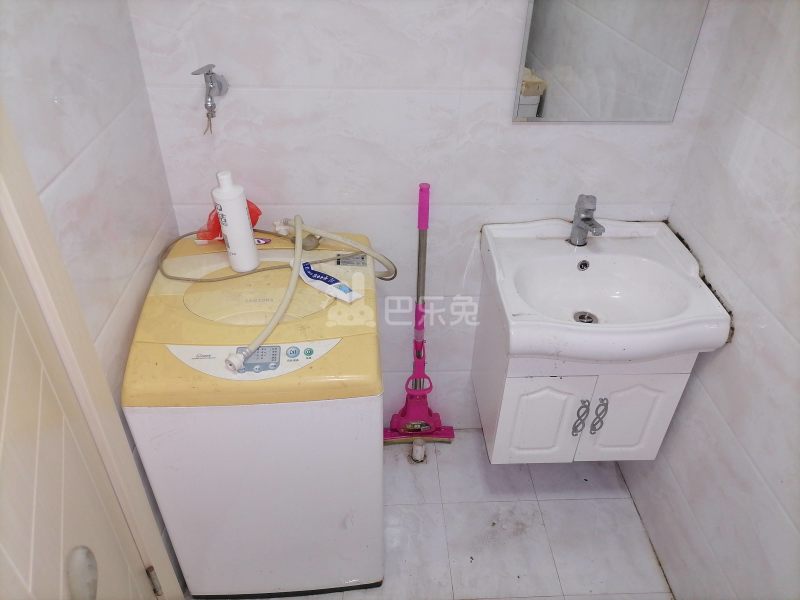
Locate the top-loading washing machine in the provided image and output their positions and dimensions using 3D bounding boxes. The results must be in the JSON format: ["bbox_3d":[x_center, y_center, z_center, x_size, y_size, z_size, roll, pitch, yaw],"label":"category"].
[{"bbox_3d":[-0.311,0.302,1.588,0.517,0.818,0.522,-1,36,-4],"label":"top-loading washing machine"}]

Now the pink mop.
[{"bbox_3d":[0.061,0.094,1.787,0.250,0.942,0.080,-1,35,-2],"label":"pink mop"}]

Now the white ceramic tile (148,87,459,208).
[{"bbox_3d":[-0.216,-0.374,1.492,0.718,0.300,0.010,-1,36,-3],"label":"white ceramic tile"}]

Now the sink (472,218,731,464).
[{"bbox_3d":[0.482,0.141,1.619,0.512,0.578,0.440,0,36,-3],"label":"sink"}]

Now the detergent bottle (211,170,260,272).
[{"bbox_3d":[-0.369,-0.186,1.353,0.073,0.215,0.068,30,45,34],"label":"detergent bottle"}]

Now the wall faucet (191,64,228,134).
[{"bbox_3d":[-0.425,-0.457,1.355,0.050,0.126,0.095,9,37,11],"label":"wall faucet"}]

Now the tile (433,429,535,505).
[{"bbox_3d":[0.276,0.546,1.995,0.300,0.010,0.301,-1,36,-3],"label":"tile"}]

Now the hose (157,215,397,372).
[{"bbox_3d":[-0.283,-0.029,1.354,0.550,0.110,0.520,0,36,-3],"label":"hose"}]

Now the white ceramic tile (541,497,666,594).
[{"bbox_3d":[0.590,0.719,1.766,0.300,0.010,0.302,-1,36,-3],"label":"white ceramic tile"}]

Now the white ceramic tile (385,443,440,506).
[{"bbox_3d":[-0.021,0.549,1.979,0.294,0.010,0.301,-1,36,-3],"label":"white ceramic tile"}]

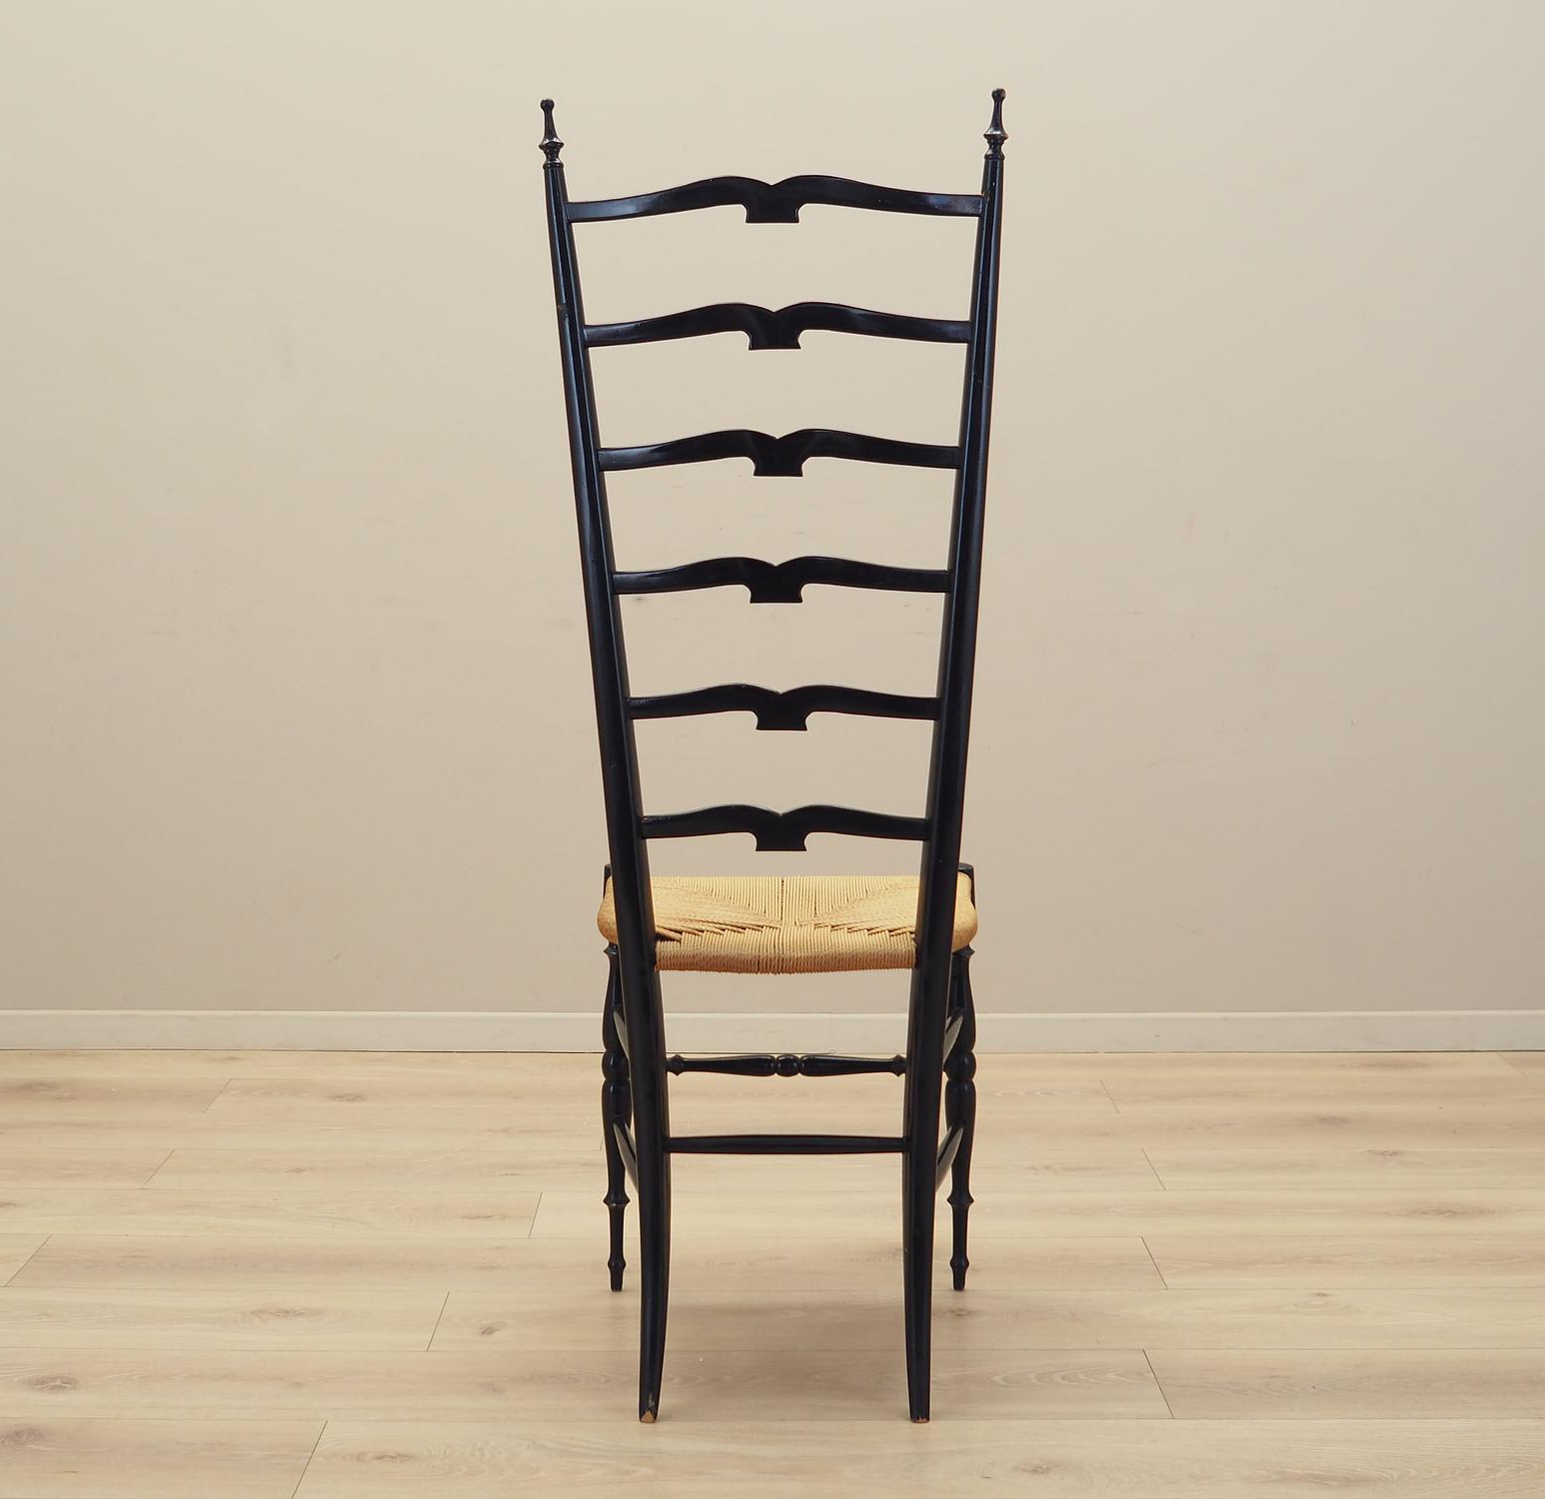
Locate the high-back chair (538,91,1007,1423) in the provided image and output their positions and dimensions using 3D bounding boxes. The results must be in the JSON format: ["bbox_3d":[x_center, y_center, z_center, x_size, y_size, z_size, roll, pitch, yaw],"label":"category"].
[{"bbox_3d":[0.017,0.020,1.921,0.400,1.220,0.405,0,8,1],"label":"high-back chair"}]

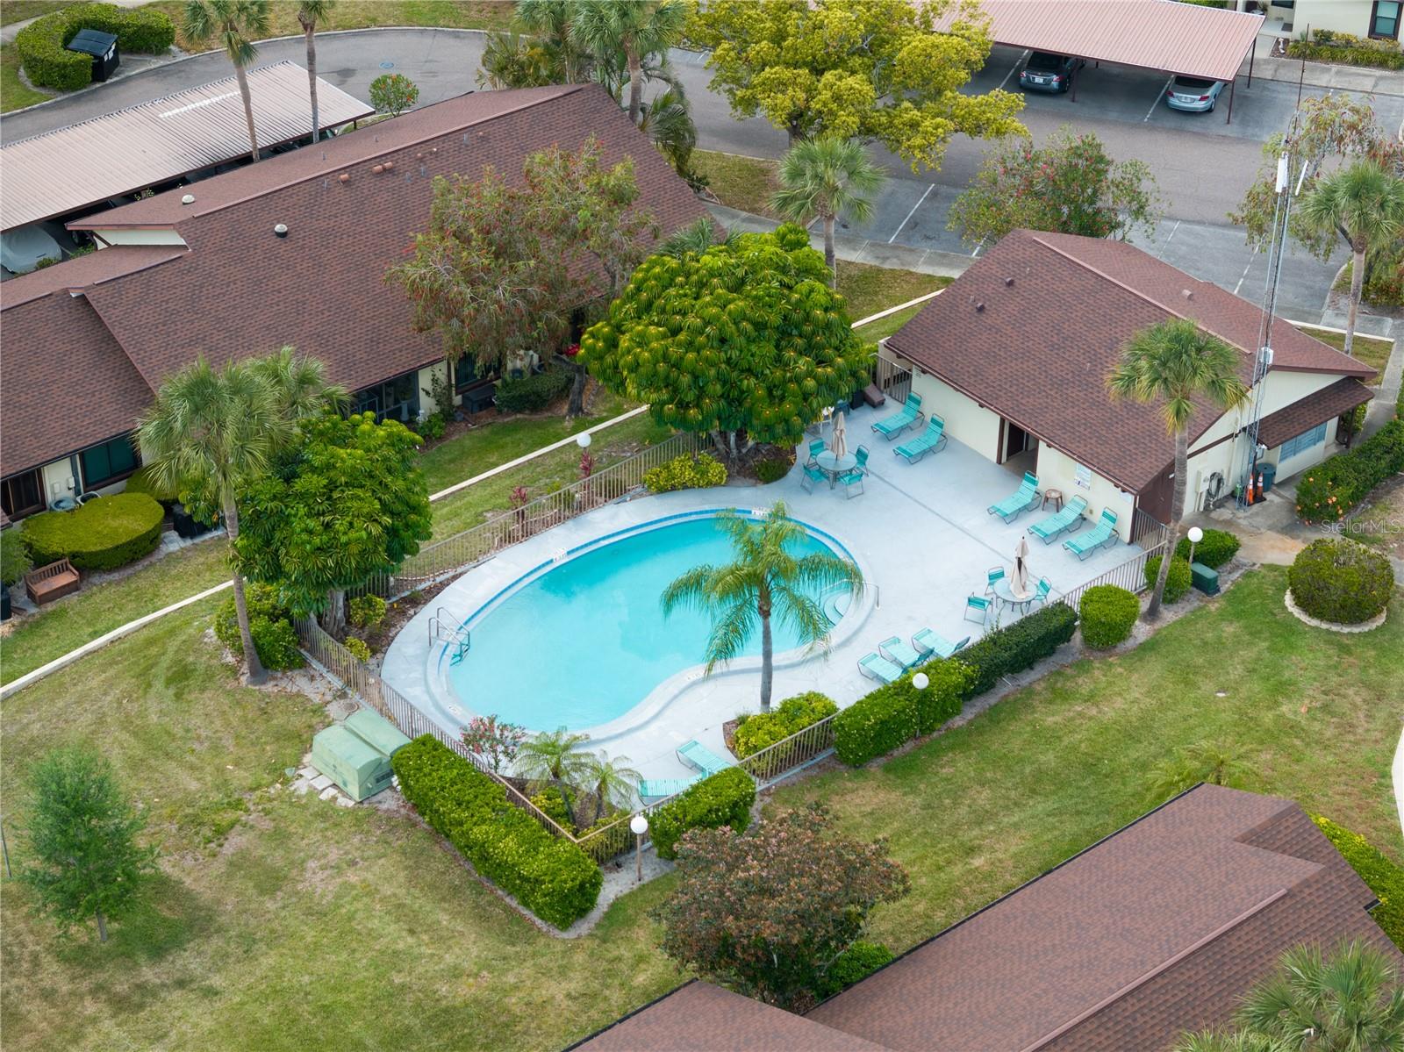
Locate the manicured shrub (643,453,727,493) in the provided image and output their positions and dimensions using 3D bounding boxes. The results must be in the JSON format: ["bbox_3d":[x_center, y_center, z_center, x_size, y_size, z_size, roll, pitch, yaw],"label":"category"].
[{"bbox_3d":[-0.549,-1.626,83.498,2.450,0.720,1.050,-5,34,-9],"label":"manicured shrub"}]

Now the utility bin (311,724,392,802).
[{"bbox_3d":[-8.873,5.836,71.888,1.060,1.130,2.050,-24,41,-32],"label":"utility bin"}]

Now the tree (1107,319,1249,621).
[{"bbox_3d":[13.168,-1.438,80.260,3.950,9.600,3.900,1,34,2],"label":"tree"}]

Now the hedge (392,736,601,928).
[{"bbox_3d":[-5.367,7.911,73.719,1.400,1.270,7.250,-25,42,-33],"label":"hedge"}]

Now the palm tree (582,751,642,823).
[{"bbox_3d":[-2.240,6.601,69.703,1.550,2.100,1.550,0,34,0],"label":"palm tree"}]

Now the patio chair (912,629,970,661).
[{"bbox_3d":[6.426,3.125,75.947,0.640,0.880,1.680,-27,42,-34],"label":"patio chair"}]

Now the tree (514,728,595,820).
[{"bbox_3d":[-3.586,6.314,69.459,1.860,2.850,1.860,0,34,0],"label":"tree"}]

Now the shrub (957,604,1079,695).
[{"bbox_3d":[8.850,3.357,80.659,4.400,1.170,1.000,-26,42,-33],"label":"shrub"}]

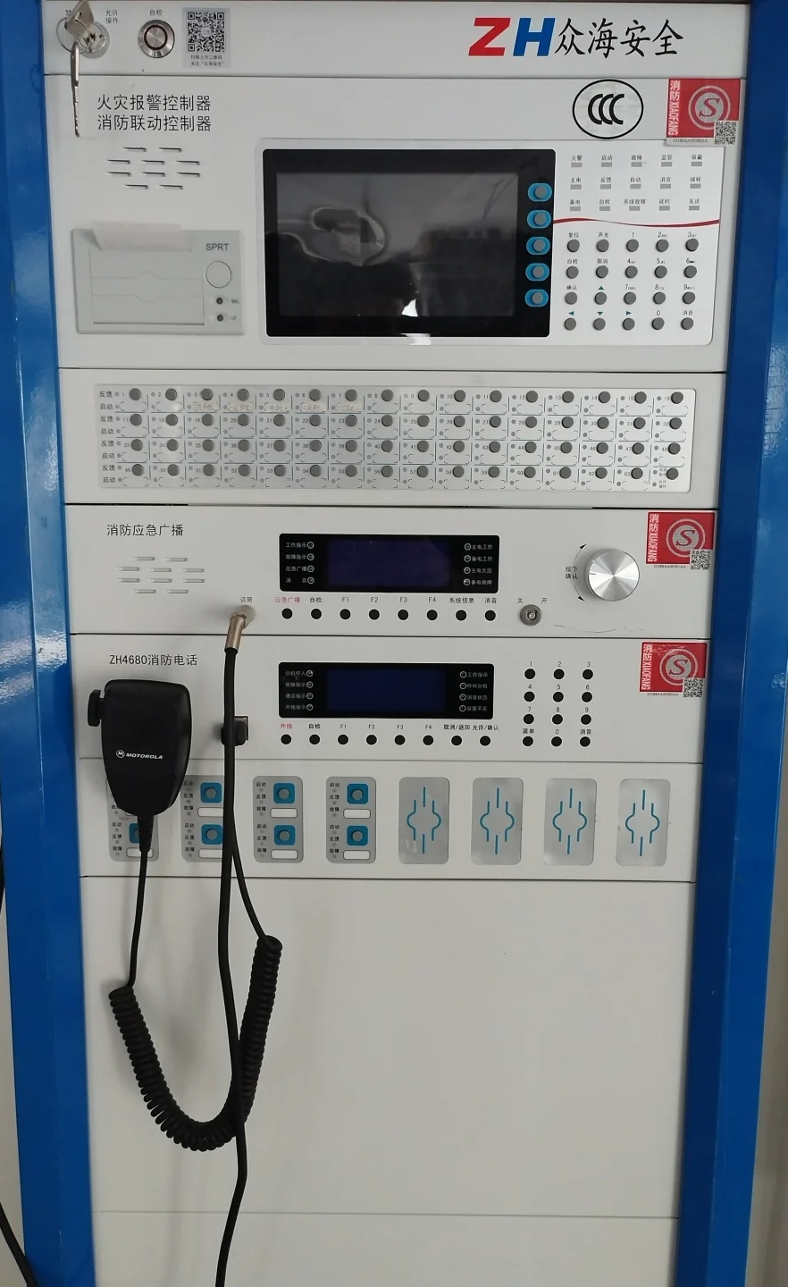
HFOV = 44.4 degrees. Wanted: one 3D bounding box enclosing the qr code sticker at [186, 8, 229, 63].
[{"bbox_3d":[-0.117,-0.380,0.607,0.029,0.034,0.002,0,9,0],"label":"qr code sticker"}]

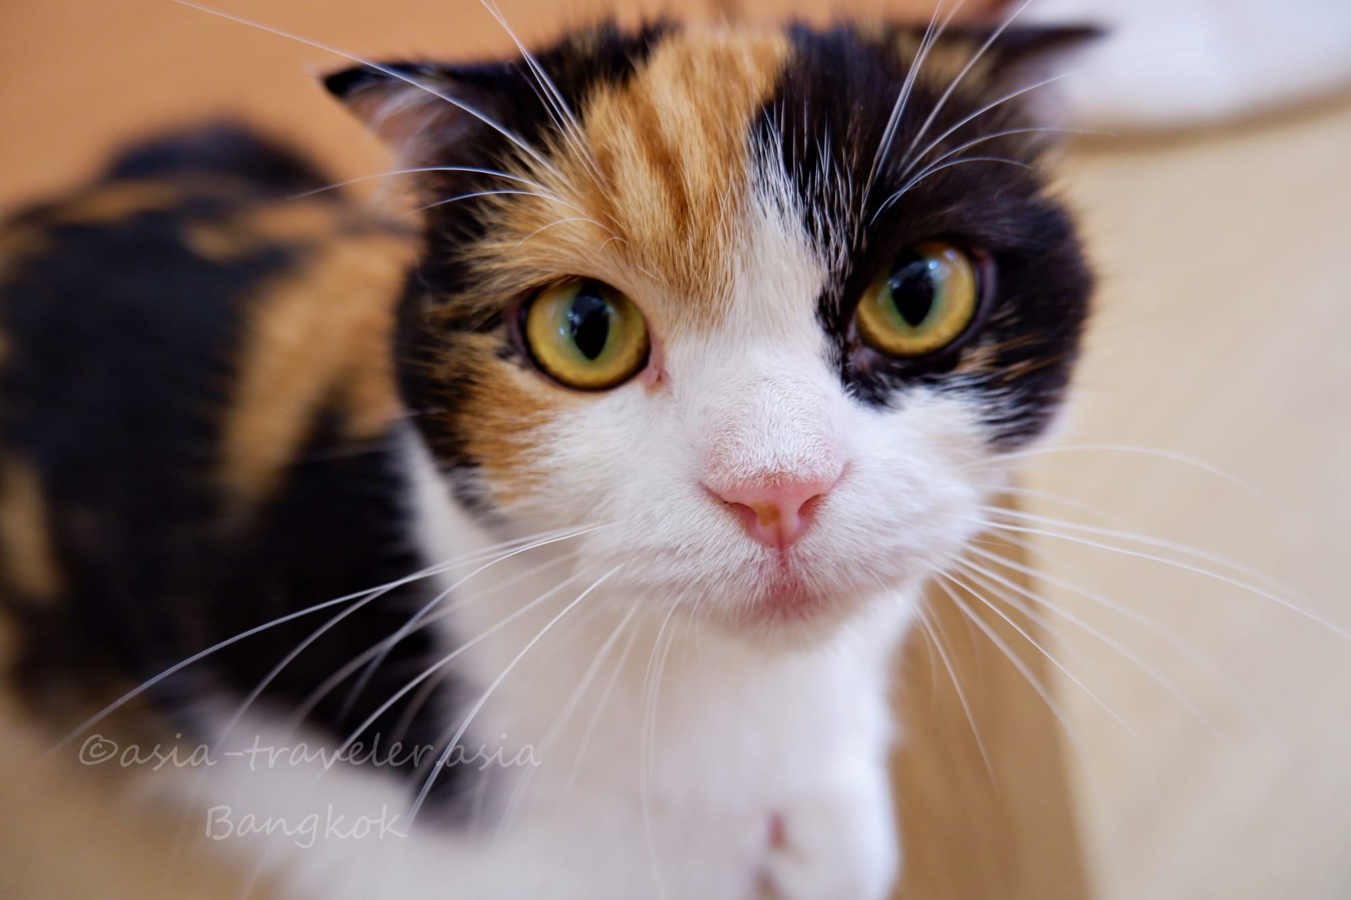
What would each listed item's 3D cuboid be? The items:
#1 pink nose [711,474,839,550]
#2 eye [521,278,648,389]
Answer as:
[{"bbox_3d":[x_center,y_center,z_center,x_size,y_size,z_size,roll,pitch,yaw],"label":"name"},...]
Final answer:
[{"bbox_3d":[0.013,0.008,0.109,0.016,0.010,0.009,-6,10,1],"label":"pink nose"},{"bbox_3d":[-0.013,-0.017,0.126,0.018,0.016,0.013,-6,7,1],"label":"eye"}]

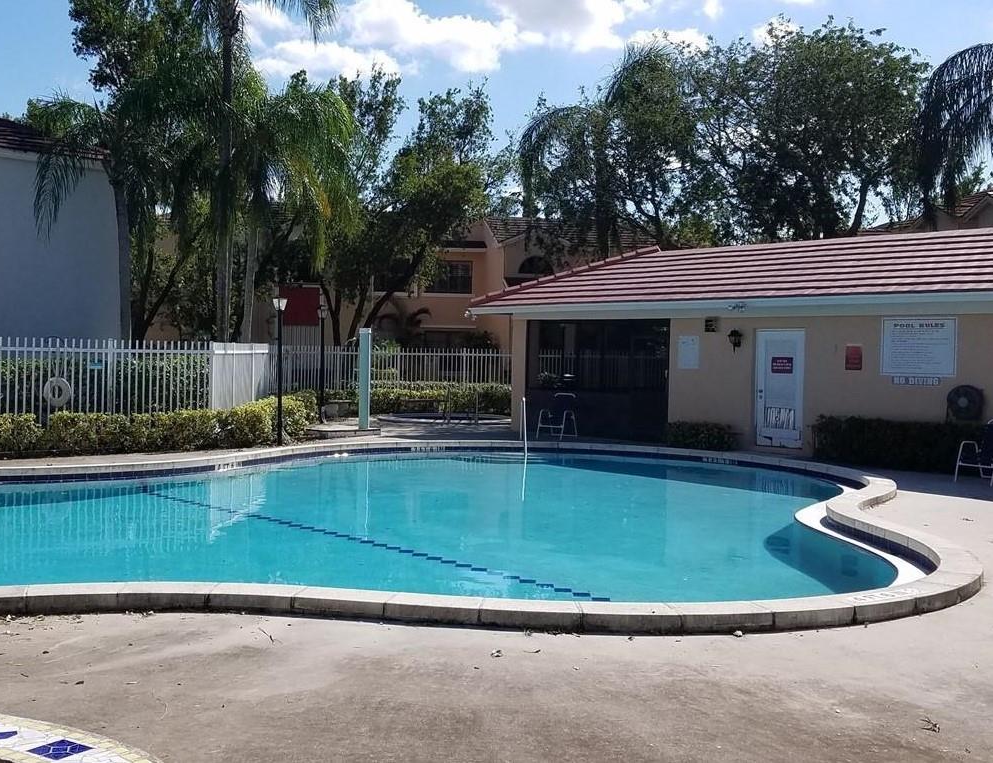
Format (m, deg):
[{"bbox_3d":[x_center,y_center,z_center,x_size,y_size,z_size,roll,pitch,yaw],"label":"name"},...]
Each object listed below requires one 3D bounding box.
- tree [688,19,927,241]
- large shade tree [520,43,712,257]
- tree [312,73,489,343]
[{"bbox_3d":[8.874,-4.614,21.800,6.800,11.490,6.500,1,1,0],"label":"tree"},{"bbox_3d":[3.832,-4.835,24.000,6.200,11.630,6.000,1,1,0],"label":"large shade tree"},{"bbox_3d":[-3.014,-4.515,24.500,6.000,10.660,6.000,1,1,0],"label":"tree"}]

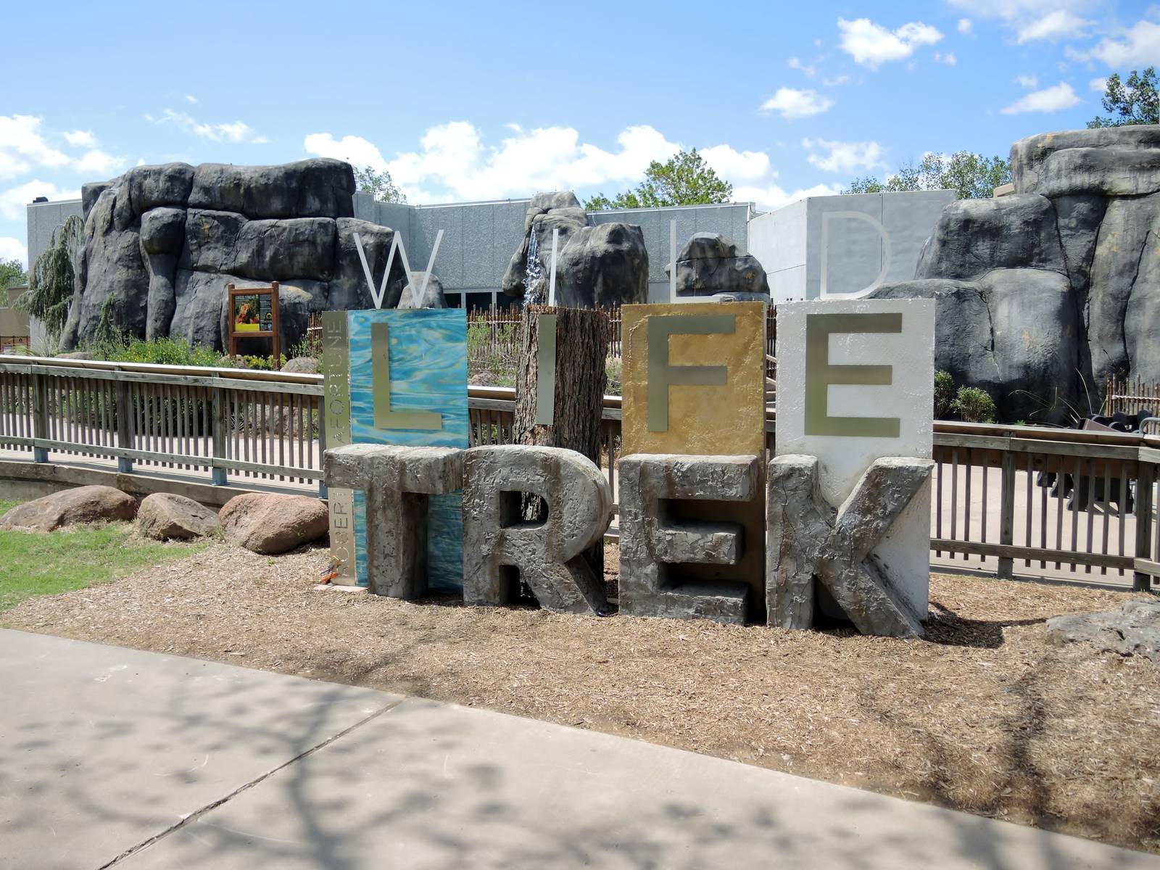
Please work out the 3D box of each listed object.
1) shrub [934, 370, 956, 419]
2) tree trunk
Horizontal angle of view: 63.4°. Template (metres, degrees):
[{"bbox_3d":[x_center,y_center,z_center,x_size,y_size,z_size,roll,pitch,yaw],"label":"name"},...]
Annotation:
[{"bbox_3d":[6.127,-0.688,16.000,0.650,0.860,0.650,1,5,21],"label":"shrub"},{"bbox_3d":[-0.082,0.099,6.182,0.566,1.848,0.525,1,5,15],"label":"tree trunk"}]

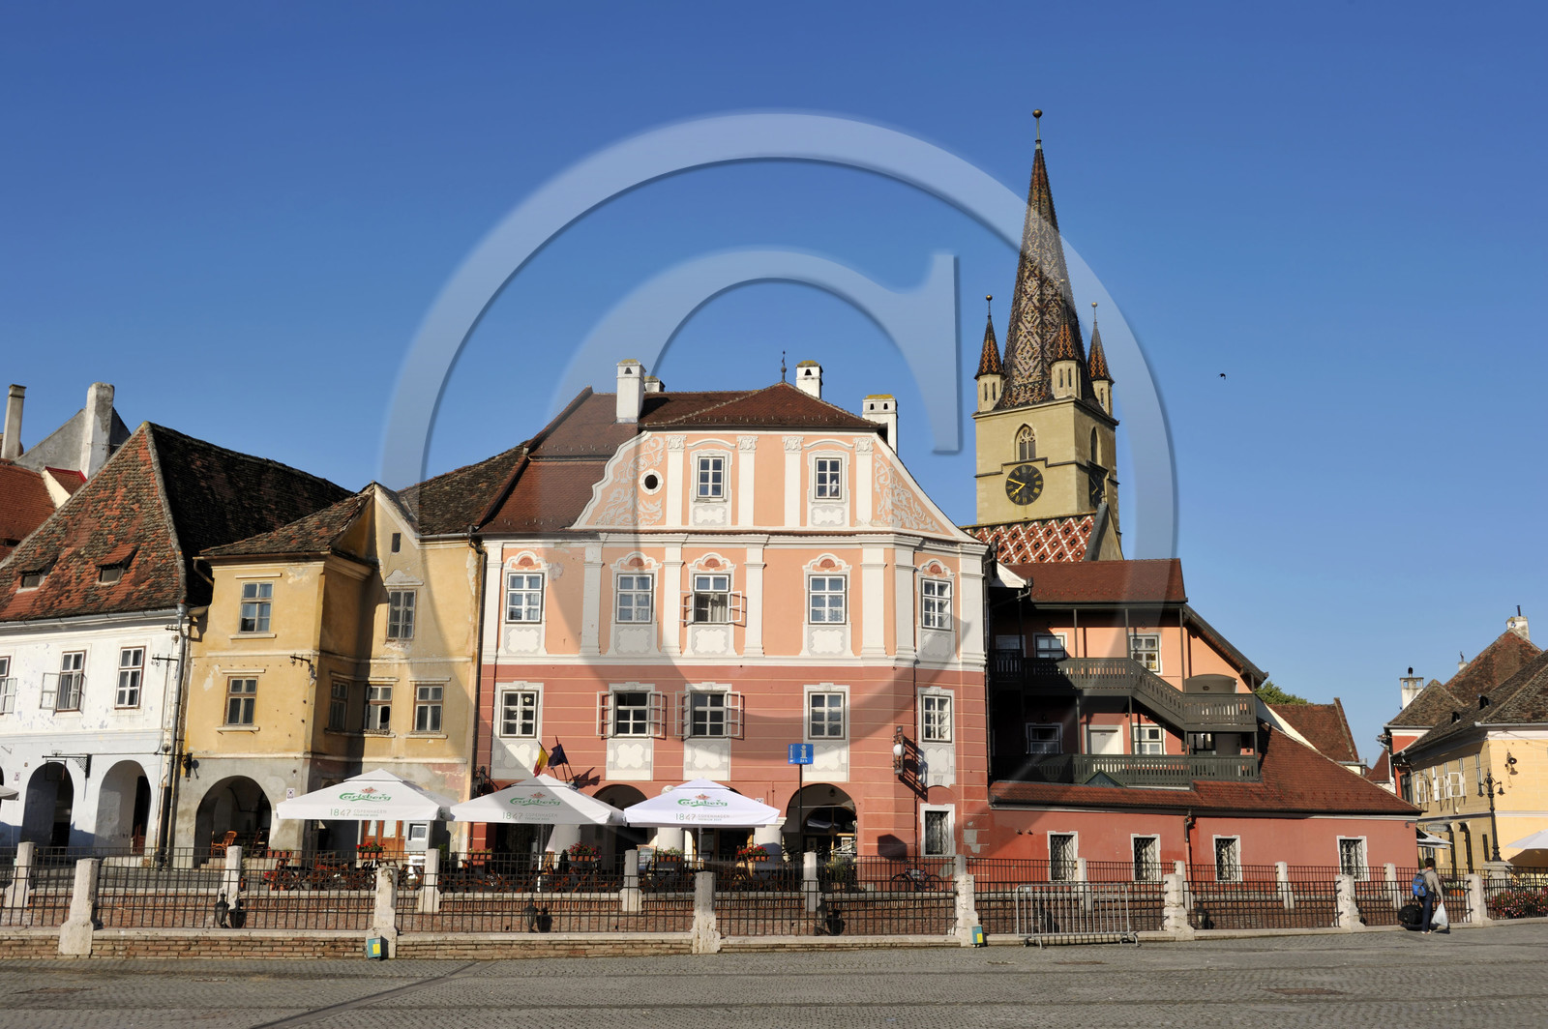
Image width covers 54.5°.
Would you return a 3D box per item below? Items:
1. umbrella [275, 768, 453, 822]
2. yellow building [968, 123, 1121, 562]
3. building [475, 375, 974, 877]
[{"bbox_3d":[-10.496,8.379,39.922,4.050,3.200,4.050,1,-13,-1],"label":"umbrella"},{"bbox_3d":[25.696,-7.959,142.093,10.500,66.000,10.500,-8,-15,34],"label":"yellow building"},{"bbox_3d":[-0.949,4.140,57.084,17.000,19.400,14.000,0,-13,3],"label":"building"}]

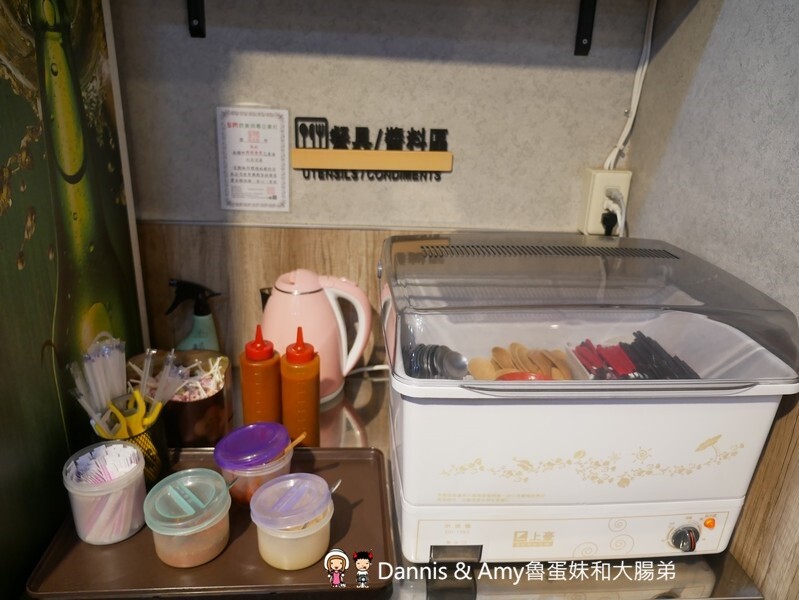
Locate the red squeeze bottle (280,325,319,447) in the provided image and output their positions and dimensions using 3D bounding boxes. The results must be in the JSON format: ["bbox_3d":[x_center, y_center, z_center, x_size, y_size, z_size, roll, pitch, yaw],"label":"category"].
[{"bbox_3d":[-0.165,0.145,0.934,0.069,0.218,0.069,1,22,-3],"label":"red squeeze bottle"}]

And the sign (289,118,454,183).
[{"bbox_3d":[-0.049,-0.275,1.028,0.300,0.112,0.022,1,22,-3],"label":"sign"}]

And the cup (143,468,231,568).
[{"bbox_3d":[-0.276,0.289,0.735,0.106,0.076,0.106,1,22,-3],"label":"cup"}]

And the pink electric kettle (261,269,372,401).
[{"bbox_3d":[-0.159,0.066,1.073,0.213,0.262,0.158,1,22,-3],"label":"pink electric kettle"}]

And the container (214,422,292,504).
[{"bbox_3d":[-0.219,0.251,0.846,0.110,0.074,0.110,1,22,-3],"label":"container"}]

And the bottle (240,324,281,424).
[{"bbox_3d":[-0.232,0.142,0.937,0.070,0.217,0.070,1,22,-3],"label":"bottle"}]

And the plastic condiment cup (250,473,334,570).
[{"bbox_3d":[-0.141,0.296,0.739,0.106,0.071,0.106,1,22,-3],"label":"plastic condiment cup"}]

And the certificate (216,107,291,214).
[{"bbox_3d":[-0.271,-0.259,1.034,0.129,0.185,0.008,1,22,-3],"label":"certificate"}]

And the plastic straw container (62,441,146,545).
[{"bbox_3d":[-0.393,0.262,0.750,0.092,0.105,0.092,1,22,-3],"label":"plastic straw container"}]

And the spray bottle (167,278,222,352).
[{"bbox_3d":[-0.397,0.068,1.085,0.097,0.229,0.085,1,22,-3],"label":"spray bottle"}]

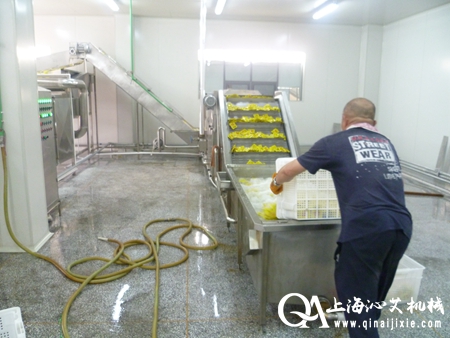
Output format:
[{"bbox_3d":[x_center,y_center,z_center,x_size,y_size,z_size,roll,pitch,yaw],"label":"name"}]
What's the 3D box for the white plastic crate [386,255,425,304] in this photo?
[{"bbox_3d":[1.270,0.837,3.020,0.410,0.295,0.580,0,12,-6],"label":"white plastic crate"}]

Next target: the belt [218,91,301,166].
[{"bbox_3d":[0.420,-0.507,4.743,0.950,1.000,1.050,0,12,-6],"label":"belt"}]

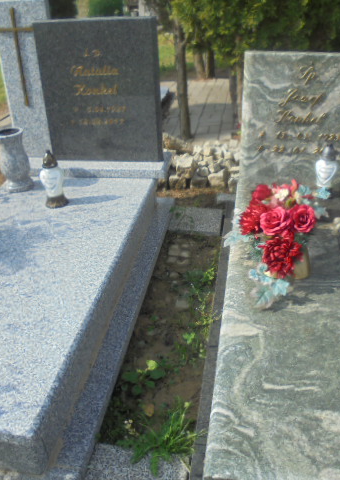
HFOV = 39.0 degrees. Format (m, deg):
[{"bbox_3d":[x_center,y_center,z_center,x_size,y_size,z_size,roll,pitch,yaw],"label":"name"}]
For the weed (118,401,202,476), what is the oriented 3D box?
[{"bbox_3d":[-0.021,0.560,1.372,0.220,0.130,0.200,3,30,9],"label":"weed"}]

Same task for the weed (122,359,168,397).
[{"bbox_3d":[-0.081,0.452,1.612,0.145,0.085,0.130,3,30,9],"label":"weed"}]

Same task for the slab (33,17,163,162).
[{"bbox_3d":[-0.357,-0.783,2.591,0.637,0.732,0.099,3,30,9],"label":"slab"}]

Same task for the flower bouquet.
[{"bbox_3d":[0.400,-0.021,1.816,0.365,0.354,0.360,3,30,10],"label":"flower bouquet"}]

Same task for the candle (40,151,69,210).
[{"bbox_3d":[-0.569,-0.309,2.345,0.115,0.274,0.115,3,30,9],"label":"candle"}]

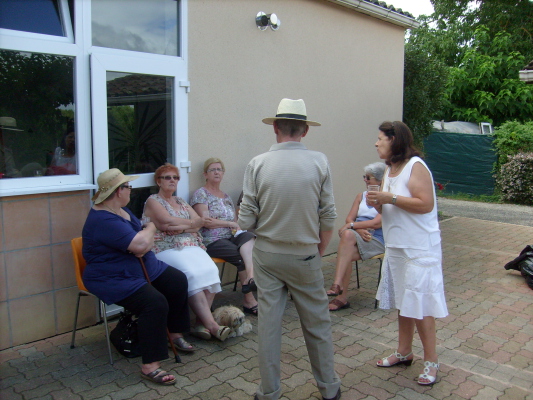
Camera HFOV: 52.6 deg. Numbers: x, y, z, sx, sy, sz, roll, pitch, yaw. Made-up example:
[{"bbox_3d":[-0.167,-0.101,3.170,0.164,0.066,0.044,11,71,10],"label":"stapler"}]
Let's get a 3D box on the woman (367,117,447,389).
[{"bbox_3d":[0.906,0.314,3.343,0.540,1.600,0.480,-2,7,-18],"label":"woman"}]

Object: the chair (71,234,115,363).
[{"bbox_3d":[-1.057,0.660,3.820,0.530,0.790,0.480,5,9,37],"label":"chair"}]

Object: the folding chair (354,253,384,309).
[{"bbox_3d":[0.958,0.515,4.985,0.470,0.800,0.510,6,9,41],"label":"folding chair"}]

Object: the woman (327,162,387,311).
[{"bbox_3d":[0.801,0.303,4.816,0.500,1.260,0.820,6,9,41],"label":"woman"}]

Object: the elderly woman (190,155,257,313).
[{"bbox_3d":[-0.287,0.296,4.663,0.540,1.310,0.860,-5,9,-37],"label":"elderly woman"}]

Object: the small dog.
[{"bbox_3d":[-0.250,0.898,4.154,0.240,0.240,0.380,-5,9,-37],"label":"small dog"}]

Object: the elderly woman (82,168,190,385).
[{"bbox_3d":[-0.827,0.441,3.644,0.980,1.270,0.600,4,8,31],"label":"elderly woman"}]

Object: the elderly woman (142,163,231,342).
[{"bbox_3d":[-0.629,0.366,4.170,0.880,1.290,0.540,6,9,39],"label":"elderly woman"}]

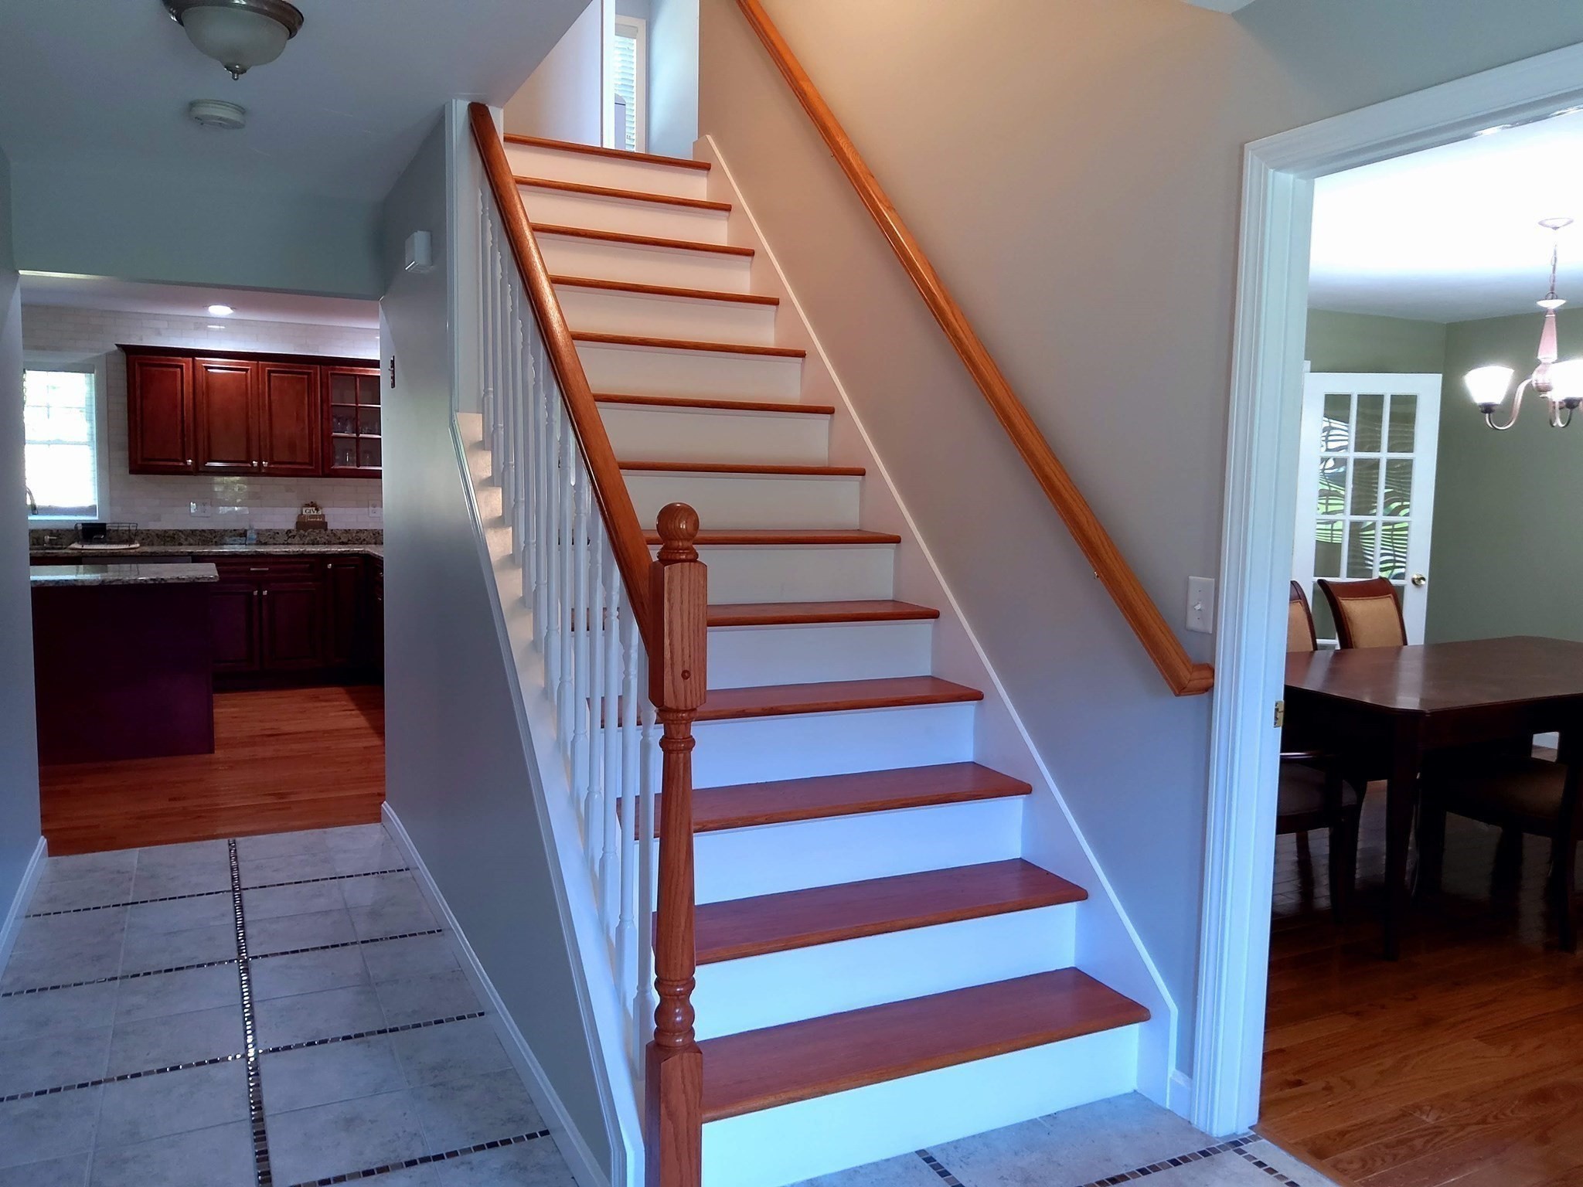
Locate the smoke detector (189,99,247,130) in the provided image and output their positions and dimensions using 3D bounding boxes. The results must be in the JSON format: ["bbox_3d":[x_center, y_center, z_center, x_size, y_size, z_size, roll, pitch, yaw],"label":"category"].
[{"bbox_3d":[-1.642,-1.372,3.407,0.146,0.039,0.146,-1,6,-26],"label":"smoke detector"}]

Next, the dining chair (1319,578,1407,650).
[{"bbox_3d":[2.630,0.479,5.149,0.500,1.030,0.620,-1,6,-26],"label":"dining chair"}]

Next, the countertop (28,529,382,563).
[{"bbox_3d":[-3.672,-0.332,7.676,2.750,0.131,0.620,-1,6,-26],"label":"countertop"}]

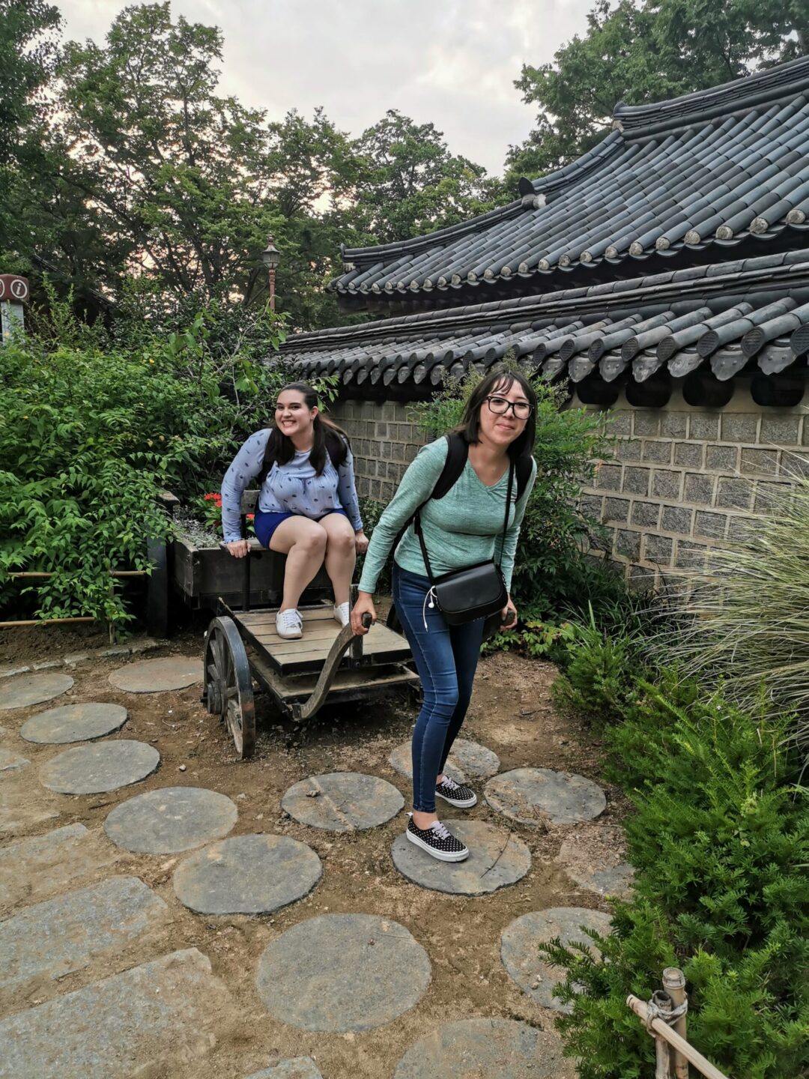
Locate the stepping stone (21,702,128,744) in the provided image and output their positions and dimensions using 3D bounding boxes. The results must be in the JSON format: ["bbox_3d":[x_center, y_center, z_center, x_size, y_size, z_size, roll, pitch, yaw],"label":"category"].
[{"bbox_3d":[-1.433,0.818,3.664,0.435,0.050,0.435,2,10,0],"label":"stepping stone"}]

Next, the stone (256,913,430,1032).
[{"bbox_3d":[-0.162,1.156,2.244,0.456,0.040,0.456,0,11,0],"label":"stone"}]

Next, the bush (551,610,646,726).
[{"bbox_3d":[0.899,0.559,4.047,0.420,0.460,0.420,1,10,0],"label":"bush"}]

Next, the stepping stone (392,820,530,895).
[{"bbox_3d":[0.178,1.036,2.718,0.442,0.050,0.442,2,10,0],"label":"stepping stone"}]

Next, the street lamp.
[{"bbox_3d":[-2.708,-4.014,17.412,0.370,4.361,0.370,0,11,0],"label":"street lamp"}]

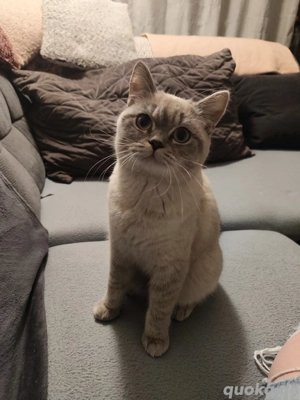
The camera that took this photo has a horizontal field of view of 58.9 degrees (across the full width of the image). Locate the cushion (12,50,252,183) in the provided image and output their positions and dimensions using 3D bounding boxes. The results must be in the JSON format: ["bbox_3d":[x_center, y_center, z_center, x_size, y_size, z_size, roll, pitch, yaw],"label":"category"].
[{"bbox_3d":[0.005,-0.325,0.985,0.790,0.420,0.200,-11,0,-16],"label":"cushion"}]

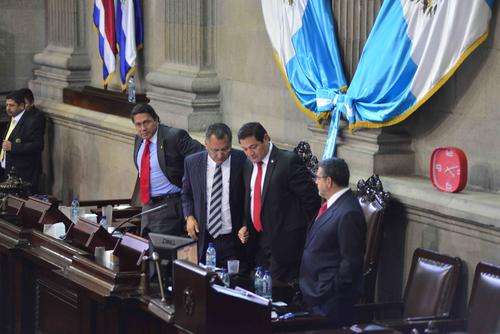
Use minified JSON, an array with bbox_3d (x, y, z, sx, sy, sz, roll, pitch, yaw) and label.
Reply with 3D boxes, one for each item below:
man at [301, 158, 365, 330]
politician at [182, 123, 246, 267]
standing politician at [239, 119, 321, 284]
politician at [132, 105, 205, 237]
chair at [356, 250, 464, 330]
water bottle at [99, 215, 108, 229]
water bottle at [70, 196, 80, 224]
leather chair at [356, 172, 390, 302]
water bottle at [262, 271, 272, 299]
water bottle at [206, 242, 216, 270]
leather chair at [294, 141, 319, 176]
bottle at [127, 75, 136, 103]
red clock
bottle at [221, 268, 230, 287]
[{"bbox_3d":[0.503,0.775,11.398,0.370,1.670,0.490,-2,7,-16],"label":"man"},{"bbox_3d":[-0.248,0.524,13.610,0.520,1.660,0.380,1,8,8],"label":"politician"},{"bbox_3d":[0.184,0.555,13.112,0.560,1.700,0.400,6,10,38],"label":"standing politician"},{"bbox_3d":[-0.583,0.397,13.802,0.570,1.740,0.400,6,9,41],"label":"politician"},{"bbox_3d":[0.863,1.054,11.015,0.640,1.060,0.590,-3,7,-24],"label":"chair"},{"bbox_3d":[-1.045,0.461,13.414,0.066,0.240,0.066,-3,7,-24],"label":"water bottle"},{"bbox_3d":[-1.345,0.341,14.464,0.066,0.240,0.066,-3,7,-24],"label":"water bottle"},{"bbox_3d":[0.466,0.778,11.641,0.660,1.420,0.630,-3,7,-24],"label":"leather chair"},{"bbox_3d":[0.117,0.774,12.213,0.064,0.190,0.064,6,10,40],"label":"water bottle"},{"bbox_3d":[-0.261,0.615,12.713,0.065,0.195,0.065,0,8,0],"label":"water bottle"},{"bbox_3d":[0.223,0.522,13.793,0.680,1.400,0.660,-4,9,-30],"label":"leather chair"},{"bbox_3d":[-1.090,-0.721,17.300,0.067,0.248,0.067,-3,7,-24],"label":"bottle"},{"bbox_3d":[1.400,0.024,13.220,0.080,0.310,0.300,-5,9,-36],"label":"red clock"},{"bbox_3d":[-0.158,0.761,12.213,0.064,0.190,0.064,0,8,0],"label":"bottle"}]

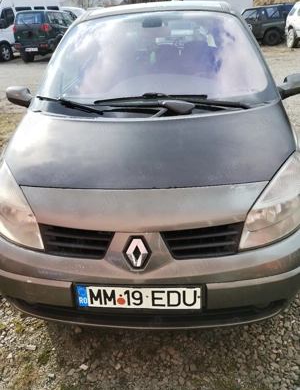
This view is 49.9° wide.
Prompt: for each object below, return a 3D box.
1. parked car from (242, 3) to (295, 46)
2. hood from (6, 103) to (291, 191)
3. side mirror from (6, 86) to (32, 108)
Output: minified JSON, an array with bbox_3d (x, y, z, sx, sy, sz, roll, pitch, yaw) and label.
[{"bbox_3d":[5.159,-8.425,16.183,3.600,1.680,1.650,3,29,12],"label":"parked car"},{"bbox_3d":[-0.021,-0.294,1.672,1.480,0.220,0.780,-1,29,6],"label":"hood"},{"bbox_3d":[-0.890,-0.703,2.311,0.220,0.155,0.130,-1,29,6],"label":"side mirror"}]

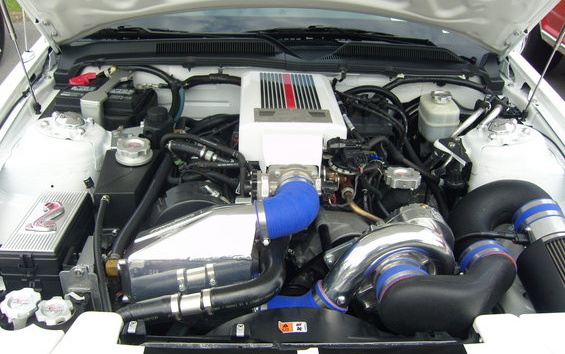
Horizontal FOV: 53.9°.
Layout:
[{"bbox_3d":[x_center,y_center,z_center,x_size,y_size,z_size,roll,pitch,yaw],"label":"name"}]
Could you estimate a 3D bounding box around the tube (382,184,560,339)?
[{"bbox_3d":[0.390,0.166,1.155,0.390,0.190,0.310,0,29,0],"label":"tube"}]

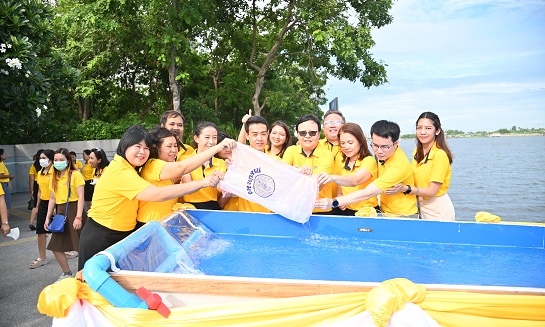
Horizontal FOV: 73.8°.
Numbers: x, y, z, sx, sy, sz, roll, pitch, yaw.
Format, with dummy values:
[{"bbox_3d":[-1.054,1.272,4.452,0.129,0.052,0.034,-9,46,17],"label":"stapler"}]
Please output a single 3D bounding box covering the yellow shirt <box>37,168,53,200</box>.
[{"bbox_3d":[-3.043,0.285,4.930,0.410,0.460,0.240,0,4,24],"label":"yellow shirt"}]

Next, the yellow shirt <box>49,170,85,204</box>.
[{"bbox_3d":[-2.461,0.276,4.360,0.430,0.450,0.250,-1,3,9],"label":"yellow shirt"}]

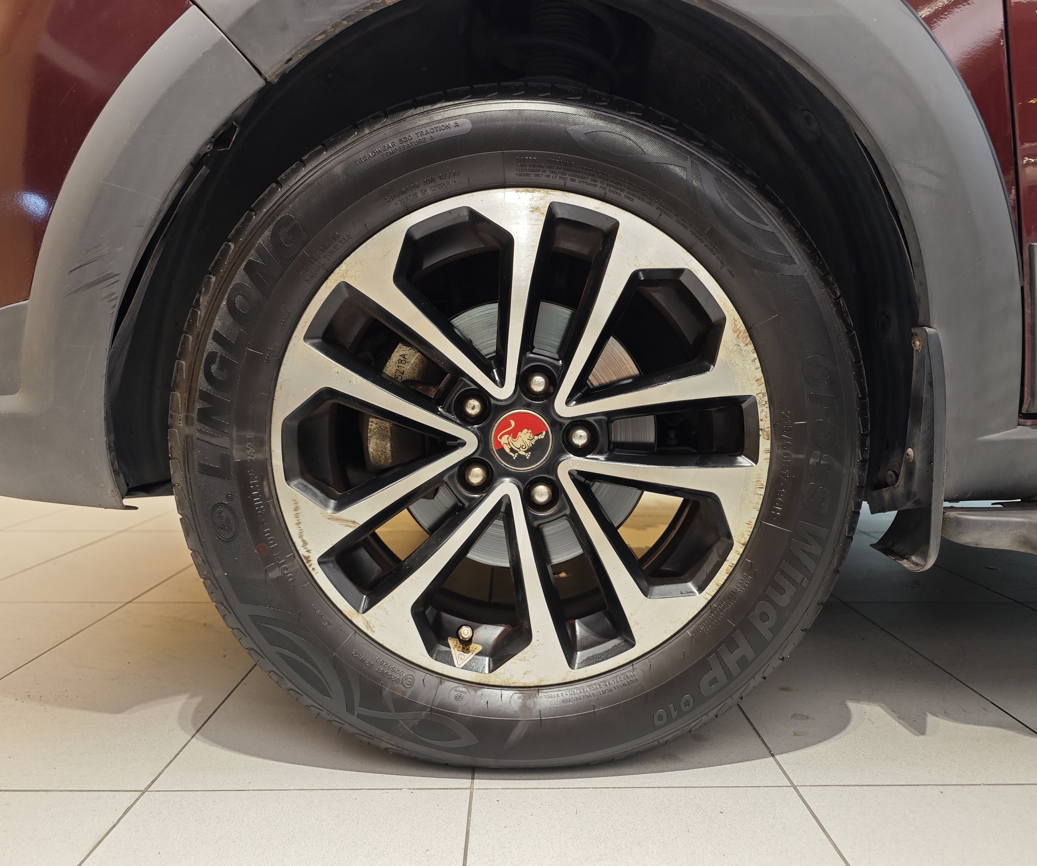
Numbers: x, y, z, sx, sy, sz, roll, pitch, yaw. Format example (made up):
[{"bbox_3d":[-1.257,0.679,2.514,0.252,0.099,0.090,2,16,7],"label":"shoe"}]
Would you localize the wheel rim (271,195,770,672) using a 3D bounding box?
[{"bbox_3d":[0.001,0.002,0.821,0.472,0.472,0.195,0,4,-1],"label":"wheel rim"}]

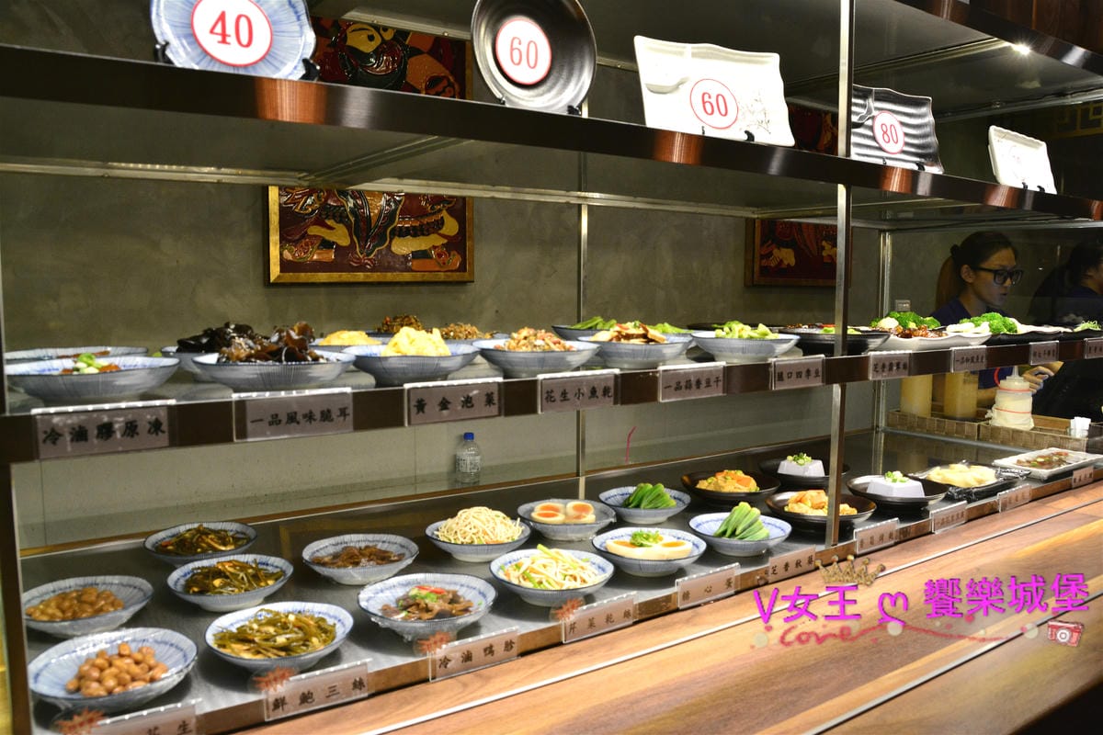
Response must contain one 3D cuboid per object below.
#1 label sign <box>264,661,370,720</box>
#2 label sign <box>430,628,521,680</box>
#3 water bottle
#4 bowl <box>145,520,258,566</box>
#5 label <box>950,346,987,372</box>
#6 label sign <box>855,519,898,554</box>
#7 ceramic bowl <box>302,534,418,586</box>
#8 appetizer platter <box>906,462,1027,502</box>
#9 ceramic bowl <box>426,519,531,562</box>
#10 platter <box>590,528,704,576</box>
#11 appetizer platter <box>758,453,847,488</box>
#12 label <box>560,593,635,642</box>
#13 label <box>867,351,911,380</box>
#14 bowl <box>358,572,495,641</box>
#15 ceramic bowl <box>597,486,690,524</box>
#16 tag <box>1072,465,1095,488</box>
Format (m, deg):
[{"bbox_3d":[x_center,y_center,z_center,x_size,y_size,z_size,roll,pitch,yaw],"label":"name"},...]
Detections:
[{"bbox_3d":[-0.237,0.331,0.851,0.117,0.038,0.010,-4,7,-34],"label":"label sign"},{"bbox_3d":[-0.087,0.330,0.952,0.118,0.038,0.010,-4,7,-34],"label":"label sign"},{"bbox_3d":[-0.226,0.247,2.250,0.066,0.140,0.066,0,6,0],"label":"water bottle"},{"bbox_3d":[-0.518,0.271,1.228,0.163,0.038,0.163,0,6,0],"label":"bowl"},{"bbox_3d":[0.764,-0.016,1.519,0.119,0.042,0.008,-4,7,-33],"label":"label"},{"bbox_3d":[0.544,0.282,1.390,0.119,0.042,0.008,-4,7,-33],"label":"label sign"},{"bbox_3d":[-0.271,0.278,1.179,0.163,0.038,0.163,0,6,0],"label":"ceramic bowl"},{"bbox_3d":[0.778,0.210,1.541,0.235,0.044,0.125,-4,7,-33],"label":"appetizer platter"},{"bbox_3d":[-0.113,0.270,1.280,0.163,0.038,0.163,0,6,0],"label":"ceramic bowl"},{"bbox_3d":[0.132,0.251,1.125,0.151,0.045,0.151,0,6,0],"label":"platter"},{"bbox_3d":[0.517,0.211,1.693,0.181,0.079,0.181,-4,7,-34],"label":"appetizer platter"},{"bbox_3d":[0.060,0.295,0.972,0.108,0.039,0.010,-4,7,-33],"label":"label"},{"bbox_3d":[0.558,-0.004,1.358,0.120,0.044,0.010,-4,7,-34],"label":"label"},{"bbox_3d":[-0.149,0.293,1.000,0.163,0.044,0.163,0,6,0],"label":"bowl"},{"bbox_3d":[0.167,0.249,1.474,0.162,0.038,0.162,0,6,0],"label":"ceramic bowl"},{"bbox_3d":[1.066,0.222,1.657,0.093,0.036,0.010,-4,7,-33],"label":"tag"}]

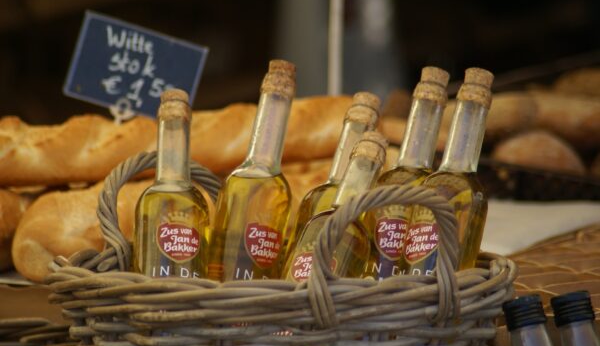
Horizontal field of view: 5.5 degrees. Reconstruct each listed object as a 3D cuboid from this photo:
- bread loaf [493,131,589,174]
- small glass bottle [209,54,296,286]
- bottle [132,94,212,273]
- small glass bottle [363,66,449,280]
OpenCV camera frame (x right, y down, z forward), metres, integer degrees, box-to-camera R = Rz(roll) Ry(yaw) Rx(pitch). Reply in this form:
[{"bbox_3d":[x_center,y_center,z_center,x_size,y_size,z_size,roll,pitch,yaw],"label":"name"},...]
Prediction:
[{"bbox_3d":[0.232,-0.012,6.100,0.100,0.070,0.125,0,8,0],"label":"bread loaf"},{"bbox_3d":[-0.032,0.017,4.990,0.060,0.220,0.060,14,-13,-19],"label":"small glass bottle"},{"bbox_3d":[-0.103,0.040,4.970,0.060,0.220,0.060,4,-14,-10],"label":"bottle"},{"bbox_3d":[0.086,0.020,5.000,0.060,0.220,0.060,11,-12,6],"label":"small glass bottle"}]

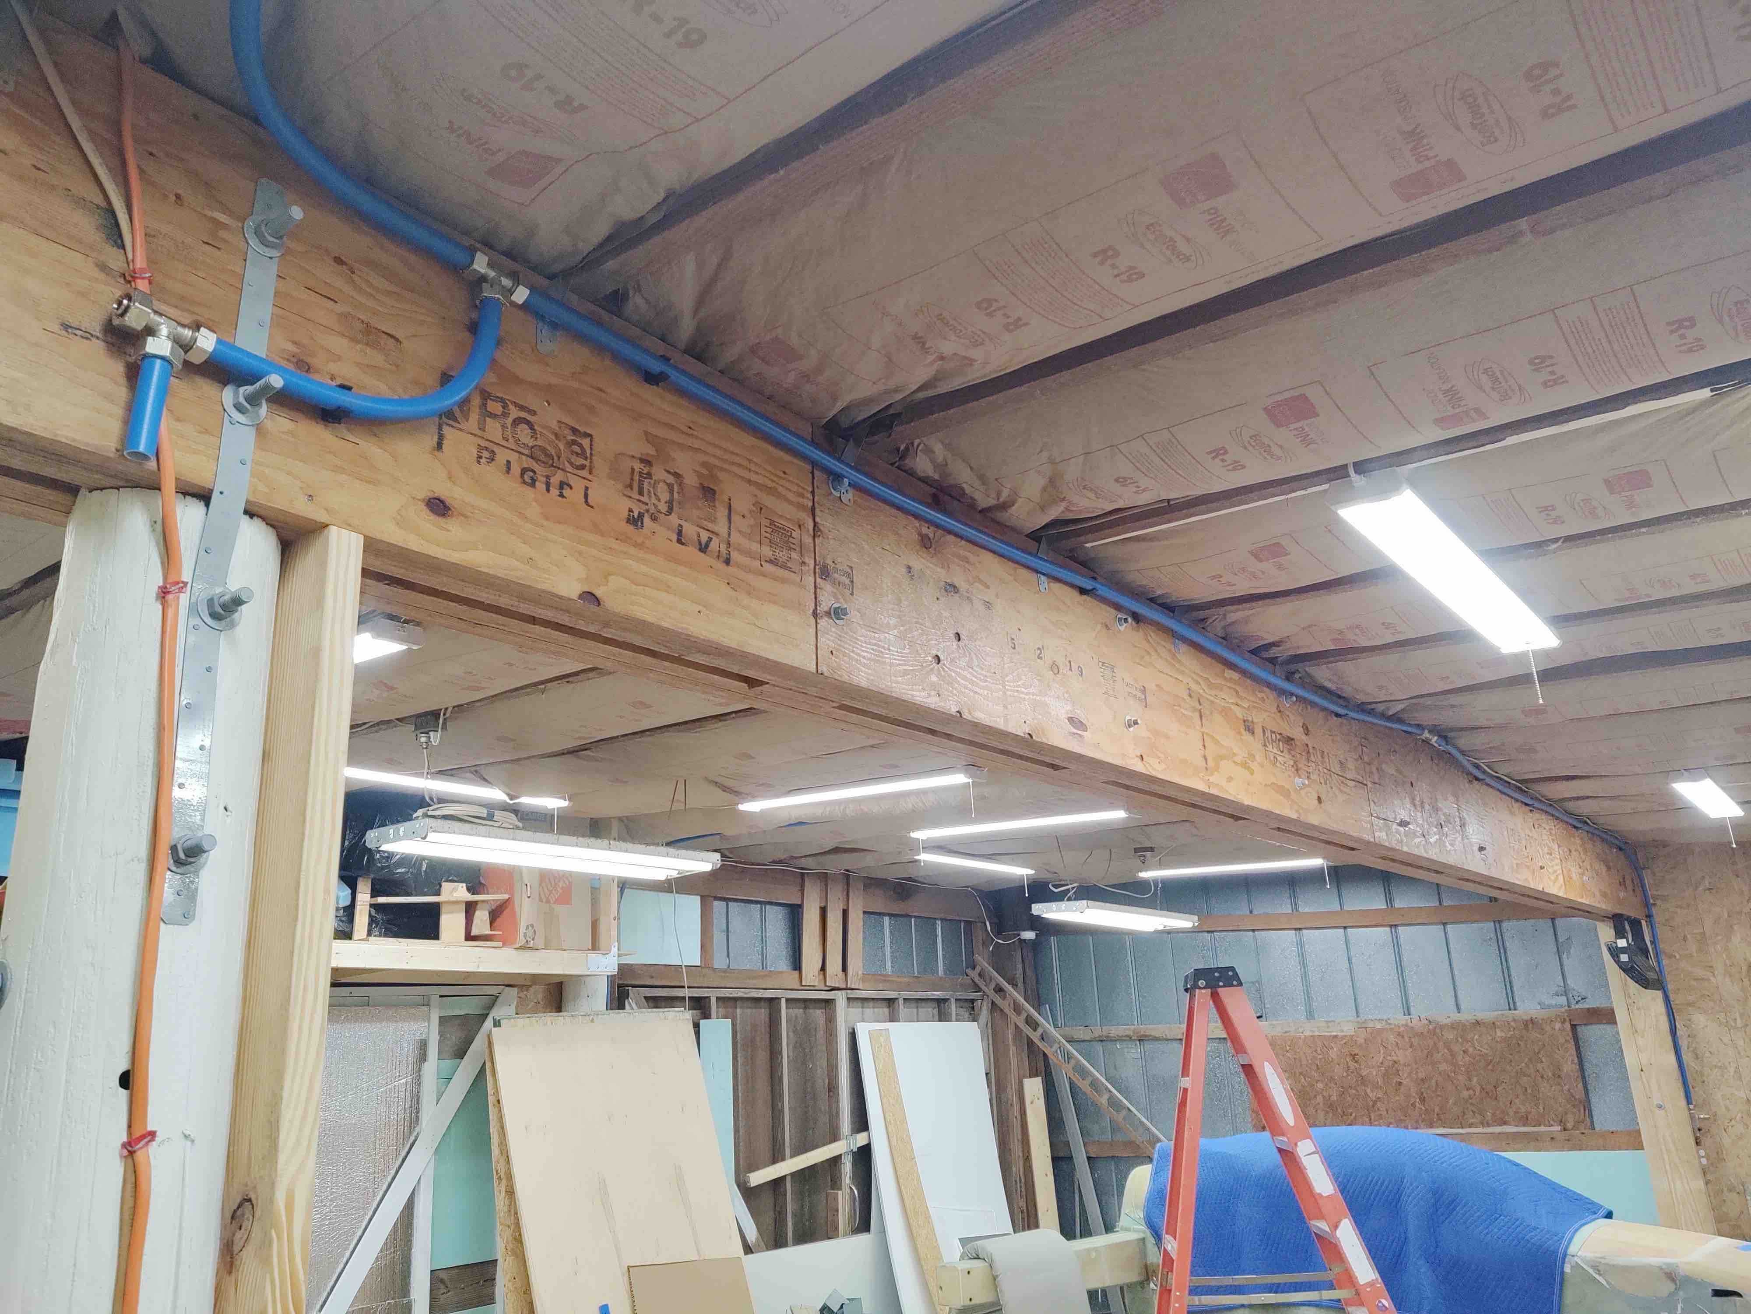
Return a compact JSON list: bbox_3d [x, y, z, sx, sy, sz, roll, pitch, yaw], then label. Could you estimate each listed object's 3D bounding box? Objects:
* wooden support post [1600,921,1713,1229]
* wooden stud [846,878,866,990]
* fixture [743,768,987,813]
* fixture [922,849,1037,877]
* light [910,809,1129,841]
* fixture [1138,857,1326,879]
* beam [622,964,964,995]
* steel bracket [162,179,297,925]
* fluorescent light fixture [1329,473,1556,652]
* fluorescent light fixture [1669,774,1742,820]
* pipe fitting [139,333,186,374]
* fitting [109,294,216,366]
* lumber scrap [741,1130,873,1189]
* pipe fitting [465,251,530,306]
[{"bbox_3d":[4.280,2.467,7.419,0.240,2.020,0.140,-15,-21,35],"label":"wooden support post"},{"bbox_3d":[-0.146,1.715,8.648,0.040,0.740,0.140,-15,-21,35],"label":"wooden stud"},{"bbox_3d":[-0.083,0.543,5.622,1.180,0.045,0.130,-13,-19,35],"label":"fixture"},{"bbox_3d":[0.592,1.185,7.869,0.115,0.060,1.180,-15,-21,35],"label":"fixture"},{"bbox_3d":[0.656,0.793,6.505,1.180,0.060,0.115,-11,-18,36],"label":"light"},{"bbox_3d":[2.155,1.266,8.316,1.180,0.045,0.130,-13,-19,35],"label":"fixture"},{"bbox_3d":[-0.302,1.989,8.388,0.040,0.096,3.450,-15,-21,35],"label":"beam"},{"bbox_3d":[-0.601,-0.137,1.283,0.060,0.760,0.045,-15,-21,35],"label":"steel bracket"},{"bbox_3d":[1.182,-0.167,2.747,0.130,0.045,1.180,-13,-19,35],"label":"fluorescent light fixture"},{"bbox_3d":[3.451,0.571,5.650,0.130,0.045,1.180,-13,-19,35],"label":"fluorescent light fixture"},{"bbox_3d":[-0.647,-0.275,1.242,0.035,0.019,0.035,-13,-19,35],"label":"pipe fitting"},{"bbox_3d":[-0.649,-0.294,1.245,0.037,0.054,0.084,-13,-19,35],"label":"fitting"},{"bbox_3d":[-0.357,2.905,7.923,0.040,0.066,1.130,-15,-13,35],"label":"lumber scrap"},{"bbox_3d":[-0.436,-0.432,1.578,0.037,0.054,0.084,-13,-19,35],"label":"pipe fitting"}]

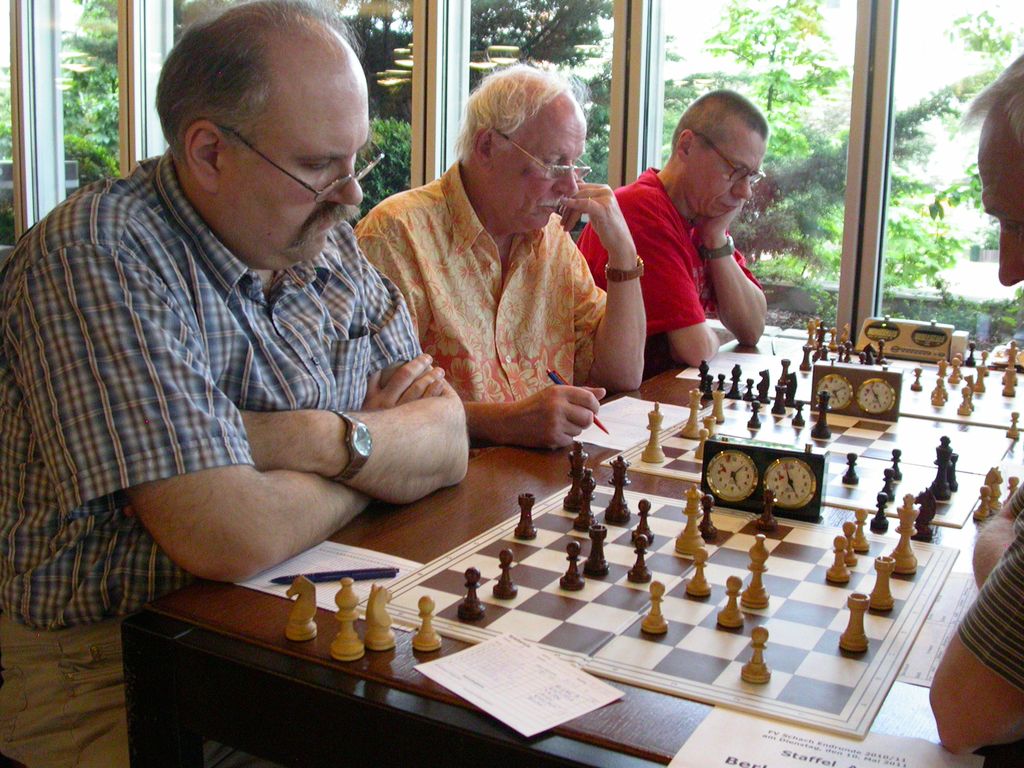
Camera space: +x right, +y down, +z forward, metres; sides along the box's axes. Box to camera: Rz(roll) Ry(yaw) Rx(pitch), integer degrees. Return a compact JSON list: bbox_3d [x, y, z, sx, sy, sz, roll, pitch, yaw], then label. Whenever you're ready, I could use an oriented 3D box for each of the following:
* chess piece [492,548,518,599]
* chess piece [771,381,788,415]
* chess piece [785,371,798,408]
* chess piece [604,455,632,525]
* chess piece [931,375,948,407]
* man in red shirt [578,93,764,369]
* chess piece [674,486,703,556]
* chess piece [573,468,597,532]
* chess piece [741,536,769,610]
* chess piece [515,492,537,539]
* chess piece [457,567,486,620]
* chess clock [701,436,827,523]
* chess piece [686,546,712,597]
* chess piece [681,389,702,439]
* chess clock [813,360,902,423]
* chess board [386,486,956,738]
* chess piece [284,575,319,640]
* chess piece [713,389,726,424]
[{"bbox_3d":[-0.006,0.190,1.136,0.025,0.048,0.025,1,12,0],"label":"chess piece"},{"bbox_3d":[0.463,0.026,1.943,0.025,0.048,0.025,3,12,13],"label":"chess piece"},{"bbox_3d":[0.501,0.012,2.029,0.029,0.062,0.026,3,12,13],"label":"chess piece"},{"bbox_3d":[0.127,0.124,1.325,0.031,0.079,0.031,1,12,0],"label":"chess piece"},{"bbox_3d":[0.758,0.015,1.993,0.025,0.049,0.025,8,13,29],"label":"chess piece"},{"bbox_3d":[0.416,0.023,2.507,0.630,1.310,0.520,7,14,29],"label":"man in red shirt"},{"bbox_3d":[0.198,0.146,1.228,0.033,0.076,0.033,8,13,29],"label":"chess piece"},{"bbox_3d":[0.088,0.137,1.336,0.028,0.073,0.028,1,12,4],"label":"chess piece"},{"bbox_3d":[0.245,0.184,1.116,0.028,0.074,0.028,7,14,29],"label":"chess piece"},{"bbox_3d":[0.017,0.153,1.312,0.027,0.052,0.027,1,12,0],"label":"chess piece"},{"bbox_3d":[-0.038,0.200,1.085,0.026,0.048,0.026,0,12,-2],"label":"chess piece"},{"bbox_3d":[0.313,0.114,1.383,0.149,0.090,0.045,7,13,26],"label":"chess clock"},{"bbox_3d":[0.192,0.190,1.148,0.025,0.047,0.025,3,12,9],"label":"chess piece"},{"bbox_3d":[0.284,0.045,1.773,0.032,0.077,0.032,2,12,9],"label":"chess piece"},{"bbox_3d":[0.604,0.012,1.958,0.150,0.090,0.050,7,13,27],"label":"chess clock"},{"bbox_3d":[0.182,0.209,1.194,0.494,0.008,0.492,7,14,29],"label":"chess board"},{"bbox_3d":[-0.188,0.198,1.003,0.030,0.057,0.030,1,12,-3],"label":"chess piece"},{"bbox_3d":[0.337,0.038,1.821,0.025,0.053,0.025,8,13,29],"label":"chess piece"}]

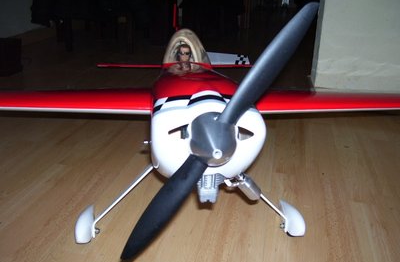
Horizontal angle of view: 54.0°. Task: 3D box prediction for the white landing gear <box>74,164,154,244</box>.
[{"bbox_3d":[-0.166,0.130,0.778,0.171,0.172,0.125,-1,23,-4],"label":"white landing gear"}]

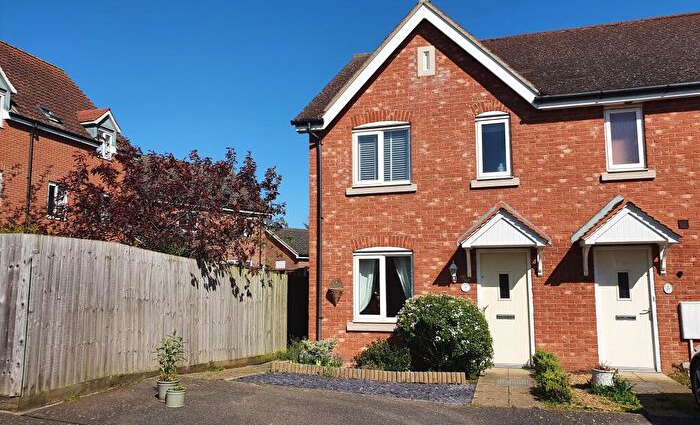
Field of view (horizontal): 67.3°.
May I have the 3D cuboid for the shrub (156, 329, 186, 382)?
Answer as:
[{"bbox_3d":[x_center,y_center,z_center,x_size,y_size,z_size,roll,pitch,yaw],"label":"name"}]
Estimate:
[{"bbox_3d":[-2.340,1.852,6.862,0.380,0.630,0.380,-2,-7,17],"label":"shrub"}]

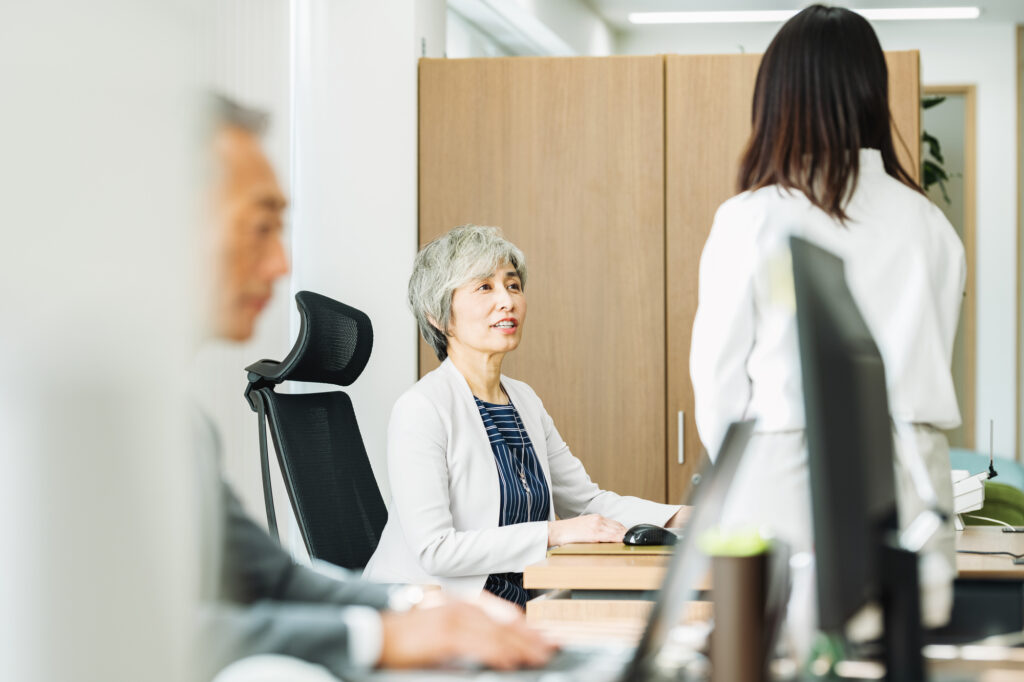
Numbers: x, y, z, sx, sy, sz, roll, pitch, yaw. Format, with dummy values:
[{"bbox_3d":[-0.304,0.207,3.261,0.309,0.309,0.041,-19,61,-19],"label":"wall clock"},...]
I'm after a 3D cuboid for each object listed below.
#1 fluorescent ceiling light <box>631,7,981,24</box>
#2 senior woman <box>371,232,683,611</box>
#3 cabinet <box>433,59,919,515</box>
[{"bbox_3d":[1.067,-1.192,10.921,1.256,0.050,0.120,0,0,7],"label":"fluorescent ceiling light"},{"bbox_3d":[0.032,0.443,5.249,0.680,1.270,0.500,0,0,38],"label":"senior woman"},{"bbox_3d":[0.336,0.255,6.138,0.999,1.647,0.420,0,0,7],"label":"cabinet"}]

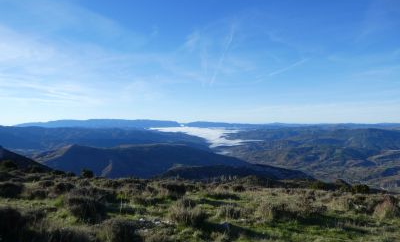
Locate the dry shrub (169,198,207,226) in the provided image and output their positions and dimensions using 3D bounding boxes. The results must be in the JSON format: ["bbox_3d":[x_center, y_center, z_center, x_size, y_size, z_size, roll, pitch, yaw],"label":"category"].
[{"bbox_3d":[-0.275,1.991,6.100,0.836,0.579,0.752,0,0,0],"label":"dry shrub"}]

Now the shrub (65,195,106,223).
[{"bbox_3d":[-2.519,1.947,6.100,0.924,0.579,0.785,0,0,0],"label":"shrub"}]

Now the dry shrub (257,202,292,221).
[{"bbox_3d":[1.800,2.187,6.700,0.870,0.454,0.739,0,0,0],"label":"dry shrub"}]

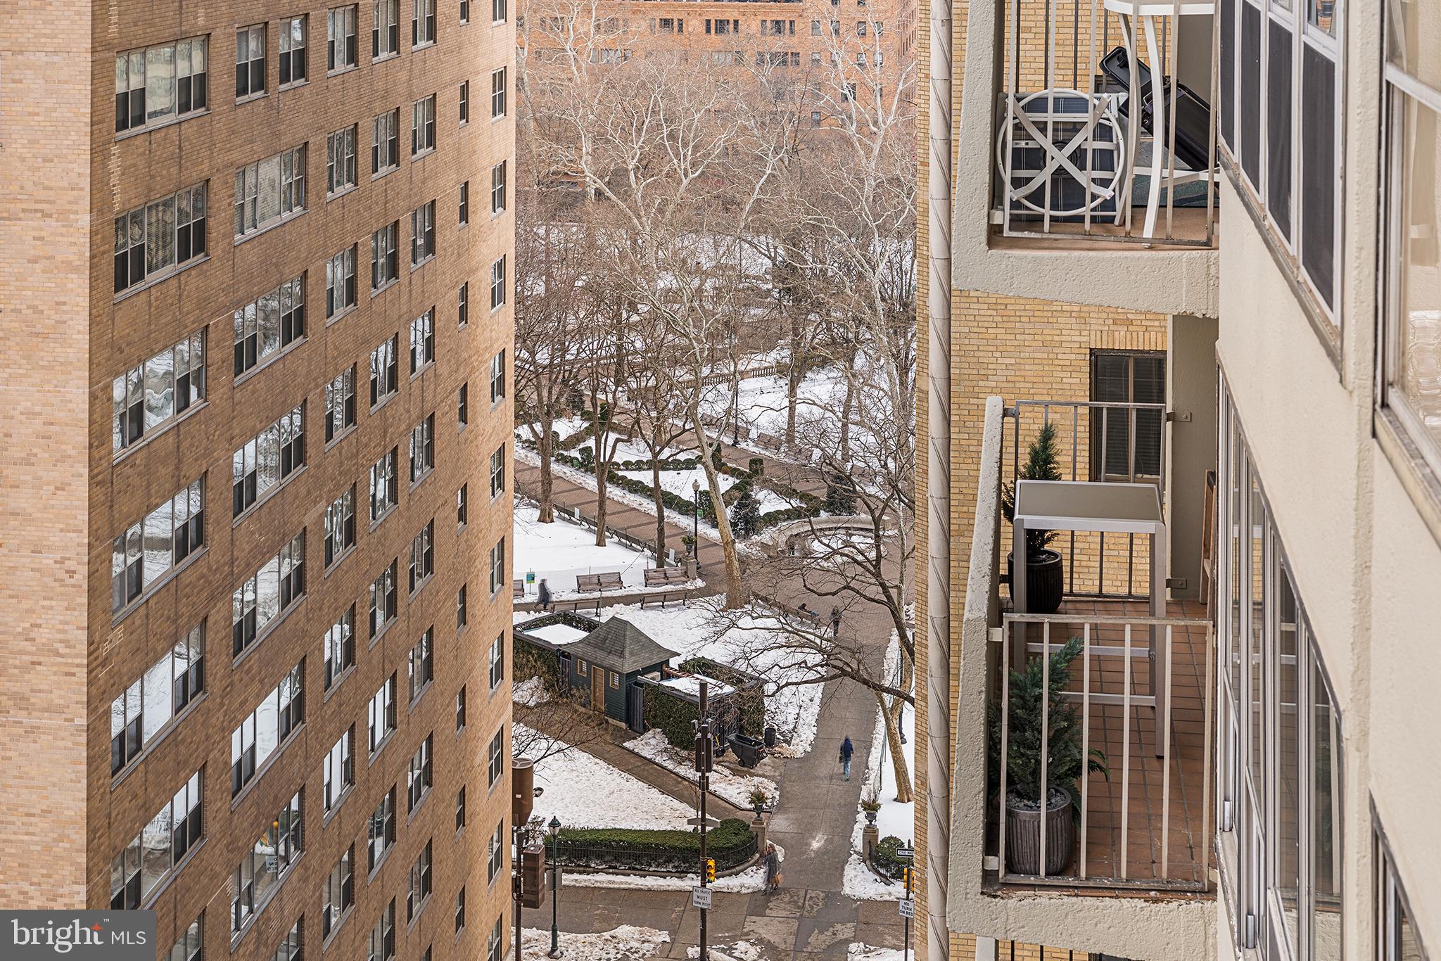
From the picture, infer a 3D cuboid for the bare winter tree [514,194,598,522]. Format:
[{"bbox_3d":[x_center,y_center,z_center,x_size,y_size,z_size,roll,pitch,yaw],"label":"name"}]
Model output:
[{"bbox_3d":[-8.813,-6.265,113.000,6.000,16.500,6.000,0,15,0],"label":"bare winter tree"}]

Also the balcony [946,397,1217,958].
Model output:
[{"bbox_3d":[1.754,0.731,10.635,1.173,1.367,3.825,2,15,7],"label":"balcony"}]

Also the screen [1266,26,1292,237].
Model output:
[{"bbox_3d":[1.628,-1.039,6.408,0.030,0.575,0.630,2,15,7],"label":"screen"}]

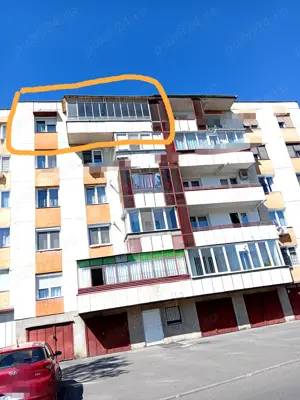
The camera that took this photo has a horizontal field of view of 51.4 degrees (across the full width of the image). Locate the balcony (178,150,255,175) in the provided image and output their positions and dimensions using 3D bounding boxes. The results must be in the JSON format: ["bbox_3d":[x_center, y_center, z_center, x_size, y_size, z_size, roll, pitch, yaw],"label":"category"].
[{"bbox_3d":[4.466,-2.612,21.847,5.470,0.998,1.350,-4,-21,-12],"label":"balcony"}]

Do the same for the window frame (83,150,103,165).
[{"bbox_3d":[-3.970,-2.941,21.970,1.388,1.258,0.121,-4,-22,-12],"label":"window frame"}]

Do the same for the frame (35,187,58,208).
[{"bbox_3d":[-6.611,-0.087,20.272,1.388,1.338,0.121,-4,-22,-12],"label":"frame"}]

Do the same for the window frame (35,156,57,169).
[{"bbox_3d":[-6.805,-2.532,20.599,1.353,1.224,0.120,-4,-21,-12],"label":"window frame"}]

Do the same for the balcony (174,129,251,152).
[{"bbox_3d":[4.287,-3.966,22.302,5.380,1.522,1.370,-4,-20,-12],"label":"balcony"}]

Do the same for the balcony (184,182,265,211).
[{"bbox_3d":[4.992,-0.079,21.486,5.664,1.137,1.549,-4,-22,-12],"label":"balcony"}]

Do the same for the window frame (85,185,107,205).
[{"bbox_3d":[-3.469,-0.330,20.490,1.429,1.439,0.122,-4,-20,-12],"label":"window frame"}]

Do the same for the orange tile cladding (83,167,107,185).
[{"bbox_3d":[-3.646,-1.627,20.930,1.489,1.281,0.122,-4,-20,-12],"label":"orange tile cladding"}]

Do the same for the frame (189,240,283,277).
[{"bbox_3d":[5.205,3.542,18.808,5.932,1.710,0.140,-4,-21,-12],"label":"frame"}]

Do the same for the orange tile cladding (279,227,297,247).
[{"bbox_3d":[9.369,2.669,21.633,1.482,1.281,0.122,-4,-20,-12],"label":"orange tile cladding"}]

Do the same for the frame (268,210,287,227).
[{"bbox_3d":[9.315,1.432,22.594,1.388,1.308,0.121,-4,-22,-12],"label":"frame"}]

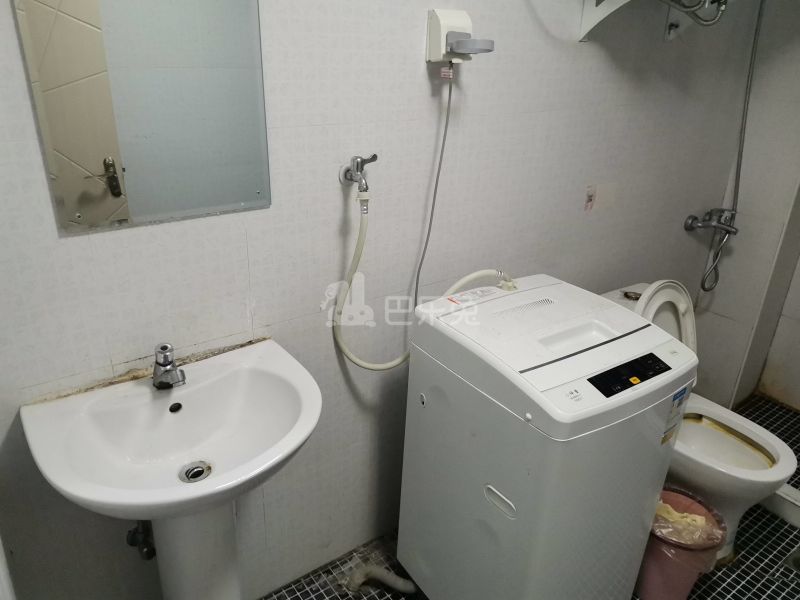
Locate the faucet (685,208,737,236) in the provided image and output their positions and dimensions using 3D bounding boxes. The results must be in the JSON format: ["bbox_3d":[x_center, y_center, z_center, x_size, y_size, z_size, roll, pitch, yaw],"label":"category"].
[{"bbox_3d":[1.280,-0.312,2.412,0.215,0.105,0.160,-15,29,-34],"label":"faucet"}]

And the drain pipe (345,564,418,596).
[{"bbox_3d":[-0.043,0.799,1.728,0.205,0.065,0.085,6,24,9],"label":"drain pipe"}]

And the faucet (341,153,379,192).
[{"bbox_3d":[-0.084,-0.282,1.327,0.052,0.094,0.118,-15,29,-34],"label":"faucet"}]

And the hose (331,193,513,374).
[{"bbox_3d":[0.080,-0.055,1.545,0.495,0.489,0.180,-15,29,-33],"label":"hose"}]

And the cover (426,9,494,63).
[{"bbox_3d":[0.144,-0.590,1.355,0.095,0.110,0.138,-15,29,-34],"label":"cover"}]

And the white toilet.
[{"bbox_3d":[0.900,0.354,1.911,0.385,0.800,0.680,-15,29,-34],"label":"white toilet"}]

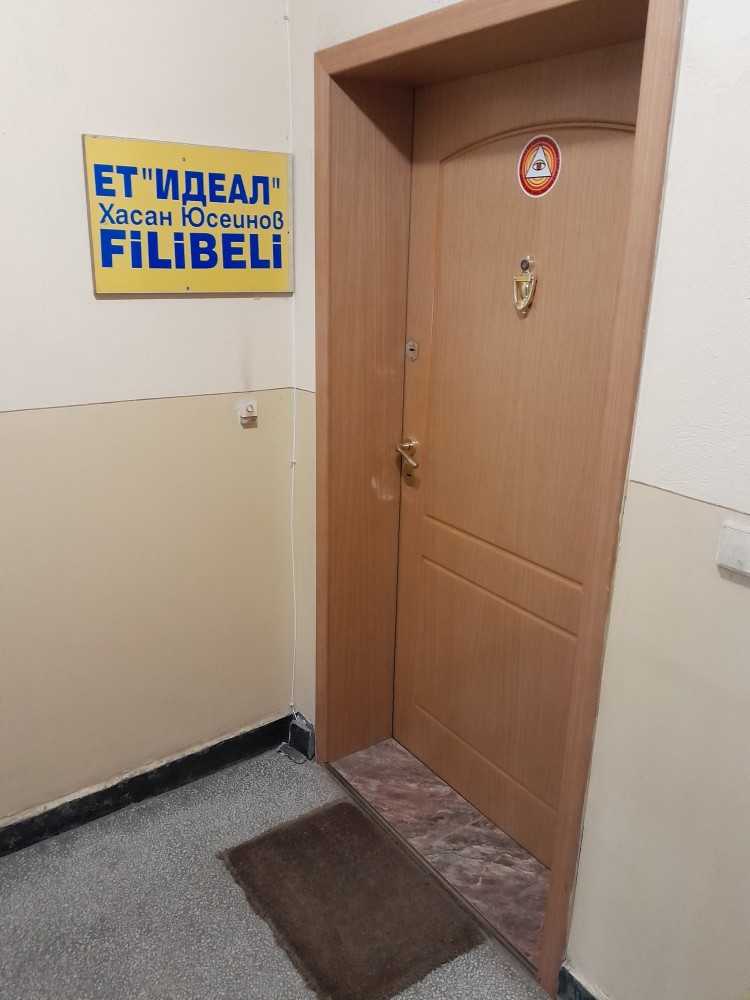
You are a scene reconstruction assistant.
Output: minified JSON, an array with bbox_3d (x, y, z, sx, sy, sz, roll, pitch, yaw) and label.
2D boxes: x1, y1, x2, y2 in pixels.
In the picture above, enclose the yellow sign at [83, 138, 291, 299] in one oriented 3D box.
[{"bbox_3d":[-0.446,-0.707,1.907,0.544,0.350,0.015,-11,21,-35],"label":"yellow sign"}]

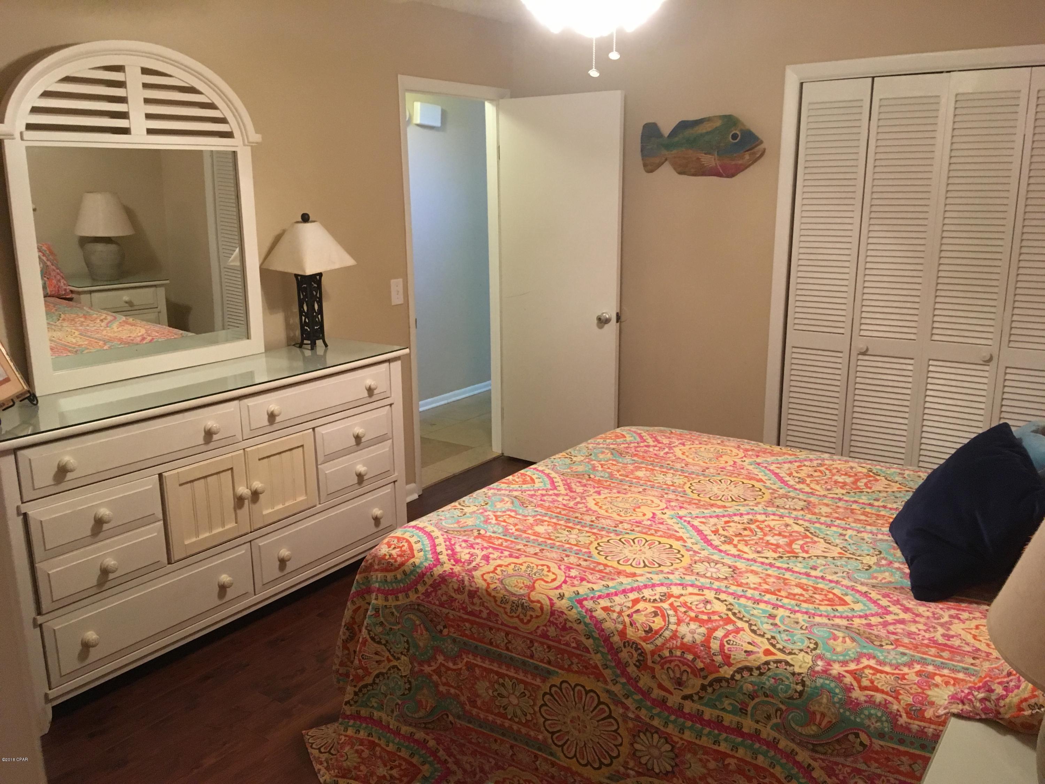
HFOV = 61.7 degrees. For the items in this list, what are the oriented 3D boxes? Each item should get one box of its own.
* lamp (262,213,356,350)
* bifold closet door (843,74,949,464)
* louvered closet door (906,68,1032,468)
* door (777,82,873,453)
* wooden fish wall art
[{"bbox_3d":[-0.878,-0.456,3.617,0.270,0.547,0.270,8,16,32],"label":"lamp"},{"bbox_3d":[1.721,-0.419,4.084,0.316,2.000,0.034,8,16,32],"label":"bifold closet door"},{"bbox_3d":[1.983,-0.381,3.916,0.305,1.998,0.034,8,16,32],"label":"louvered closet door"},{"bbox_3d":[1.459,-0.456,4.252,0.305,1.999,0.034,8,16,32],"label":"door"},{"bbox_3d":[0.894,-1.220,4.374,0.653,0.297,0.025,8,16,32],"label":"wooden fish wall art"}]

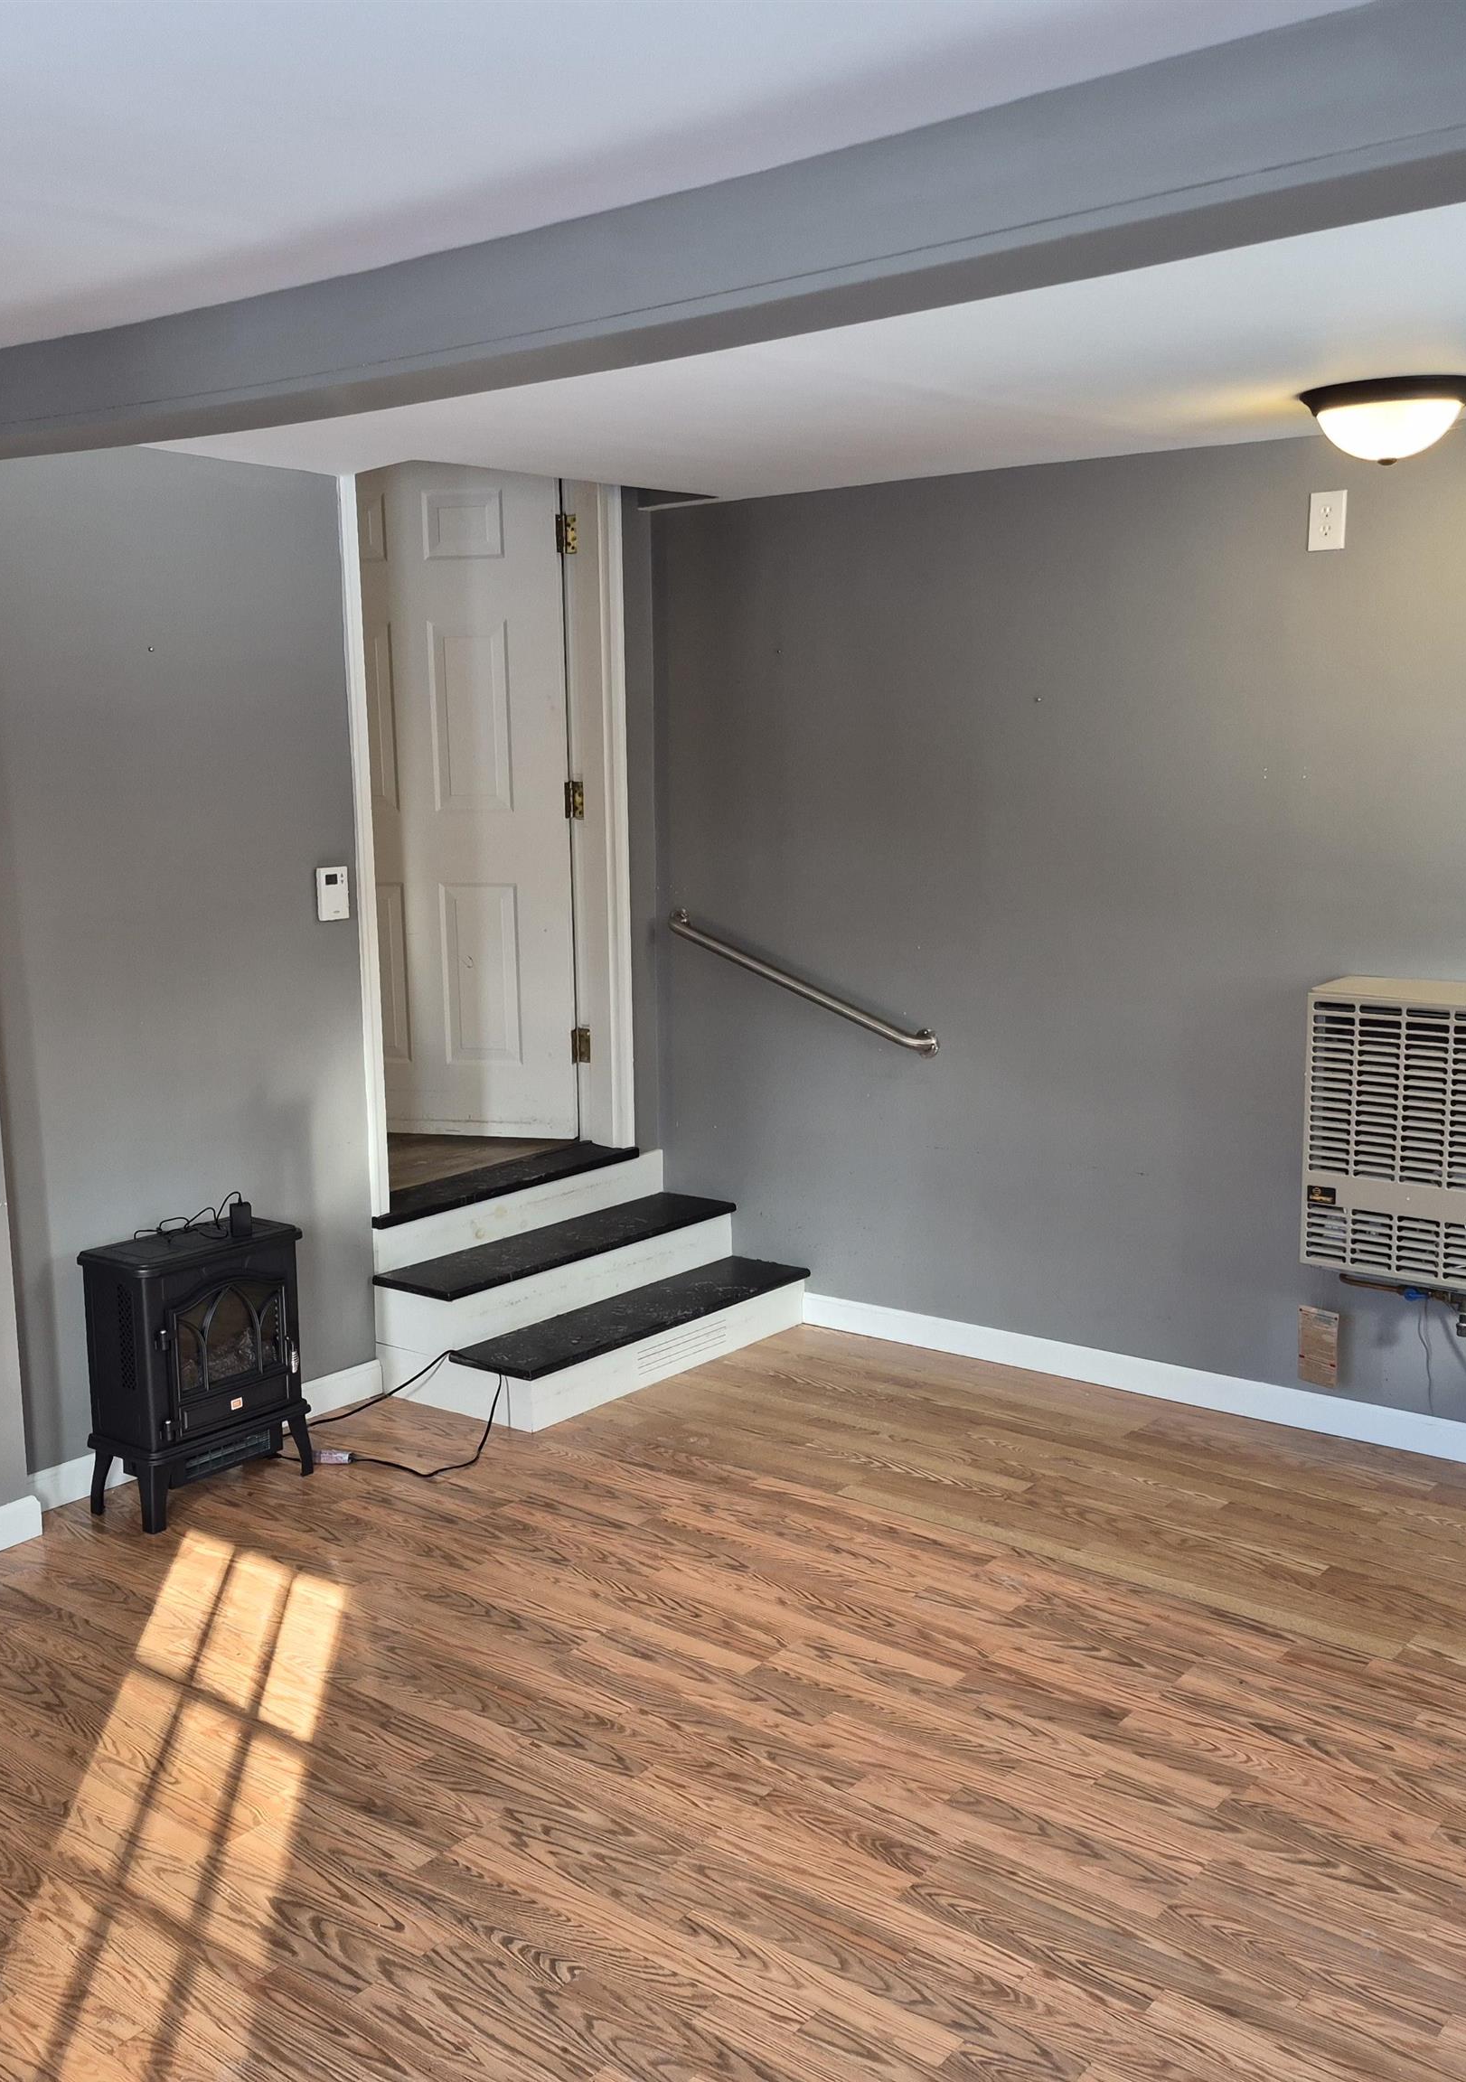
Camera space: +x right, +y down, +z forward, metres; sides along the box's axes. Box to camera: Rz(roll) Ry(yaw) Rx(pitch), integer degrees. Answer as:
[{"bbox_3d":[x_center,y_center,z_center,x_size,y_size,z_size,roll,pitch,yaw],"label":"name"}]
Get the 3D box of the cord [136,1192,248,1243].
[{"bbox_3d":[-1.182,0.386,4.034,0.185,0.101,0.172,6,11,38],"label":"cord"}]

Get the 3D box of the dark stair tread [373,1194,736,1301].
[{"bbox_3d":[-0.453,0.548,5.034,0.275,0.024,1.080,6,11,38],"label":"dark stair tread"}]

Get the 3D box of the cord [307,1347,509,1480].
[{"bbox_3d":[-0.792,0.876,4.407,0.491,0.161,0.403,6,11,38],"label":"cord"}]

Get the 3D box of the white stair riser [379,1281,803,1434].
[{"bbox_3d":[-0.339,0.780,4.957,0.530,0.136,1.055,7,12,40],"label":"white stair riser"}]

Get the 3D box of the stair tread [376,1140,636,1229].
[{"bbox_3d":[-0.659,0.389,5.096,0.177,0.027,1.003,6,11,38],"label":"stair tread"}]

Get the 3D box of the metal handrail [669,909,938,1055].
[{"bbox_3d":[0.169,-0.163,5.015,0.915,0.072,0.075,29,25,31],"label":"metal handrail"}]

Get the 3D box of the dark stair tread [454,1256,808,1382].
[{"bbox_3d":[-0.239,0.718,4.867,0.280,0.028,1.050,7,12,40],"label":"dark stair tread"}]

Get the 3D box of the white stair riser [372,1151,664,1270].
[{"bbox_3d":[-0.571,0.464,5.104,0.021,0.129,1.096,6,11,38],"label":"white stair riser"}]

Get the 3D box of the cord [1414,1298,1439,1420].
[{"bbox_3d":[1.541,0.712,4.116,0.042,0.277,0.030,6,12,38],"label":"cord"}]

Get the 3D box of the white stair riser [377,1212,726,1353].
[{"bbox_3d":[-0.451,0.628,5.018,0.270,0.155,1.050,7,12,40],"label":"white stair riser"}]

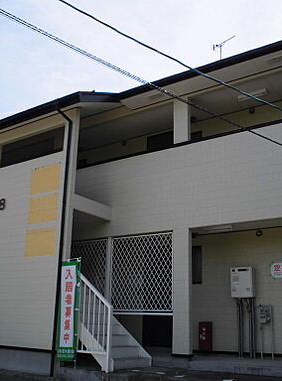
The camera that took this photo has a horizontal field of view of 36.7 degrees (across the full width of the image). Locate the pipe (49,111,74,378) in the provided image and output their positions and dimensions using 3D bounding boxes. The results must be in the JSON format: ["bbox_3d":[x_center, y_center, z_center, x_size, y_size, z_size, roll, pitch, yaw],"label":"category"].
[{"bbox_3d":[-1.716,0.860,8.434,0.080,5.250,0.460,-10,-19,33],"label":"pipe"}]

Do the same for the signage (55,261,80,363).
[{"bbox_3d":[-1.342,2.232,7.977,0.482,1.803,0.030,-10,-19,33],"label":"signage"}]

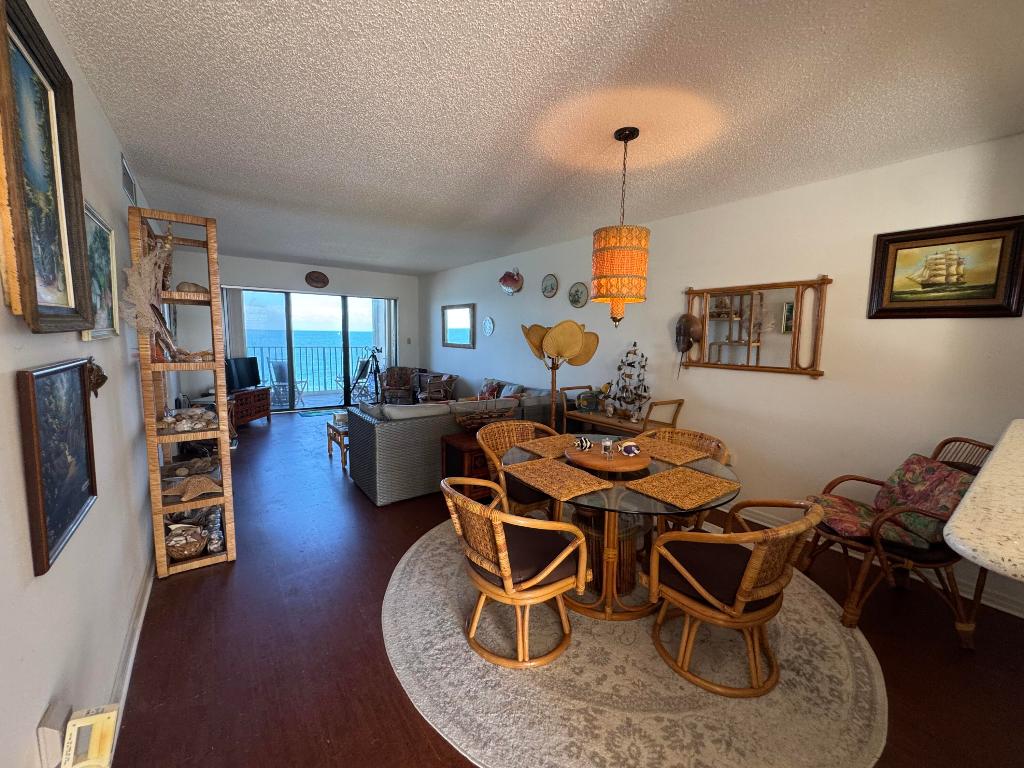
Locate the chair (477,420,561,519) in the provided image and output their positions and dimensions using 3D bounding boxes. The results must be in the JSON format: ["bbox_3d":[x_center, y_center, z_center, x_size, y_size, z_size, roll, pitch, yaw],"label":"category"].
[{"bbox_3d":[0.128,0.693,2.845,0.614,0.755,0.604,-3,8,-30],"label":"chair"}]

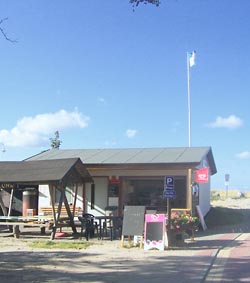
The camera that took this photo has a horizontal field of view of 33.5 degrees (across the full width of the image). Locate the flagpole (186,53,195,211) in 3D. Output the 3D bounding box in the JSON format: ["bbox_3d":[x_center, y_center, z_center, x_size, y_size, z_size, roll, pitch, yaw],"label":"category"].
[{"bbox_3d":[4.706,-0.656,30.352,0.150,12.350,0.150,0,-8,0],"label":"flagpole"}]

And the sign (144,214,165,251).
[{"bbox_3d":[0.851,2.555,11.766,0.570,1.080,0.600,-2,-8,14],"label":"sign"}]

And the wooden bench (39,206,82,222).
[{"bbox_3d":[-3.602,4.142,23.156,2.200,0.880,0.650,-2,-8,16],"label":"wooden bench"}]

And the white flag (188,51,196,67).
[{"bbox_3d":[5.060,-6.162,31.085,0.550,1.200,0.250,-1,-8,10],"label":"white flag"}]

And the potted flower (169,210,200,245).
[{"bbox_3d":[1.916,2.766,13.352,1.000,1.080,0.850,-2,-8,12],"label":"potted flower"}]

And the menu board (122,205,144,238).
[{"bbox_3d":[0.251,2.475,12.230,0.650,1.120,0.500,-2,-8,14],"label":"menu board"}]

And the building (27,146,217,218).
[{"bbox_3d":[-0.154,2.667,25.572,10.500,4.500,8.200,-2,-8,15],"label":"building"}]

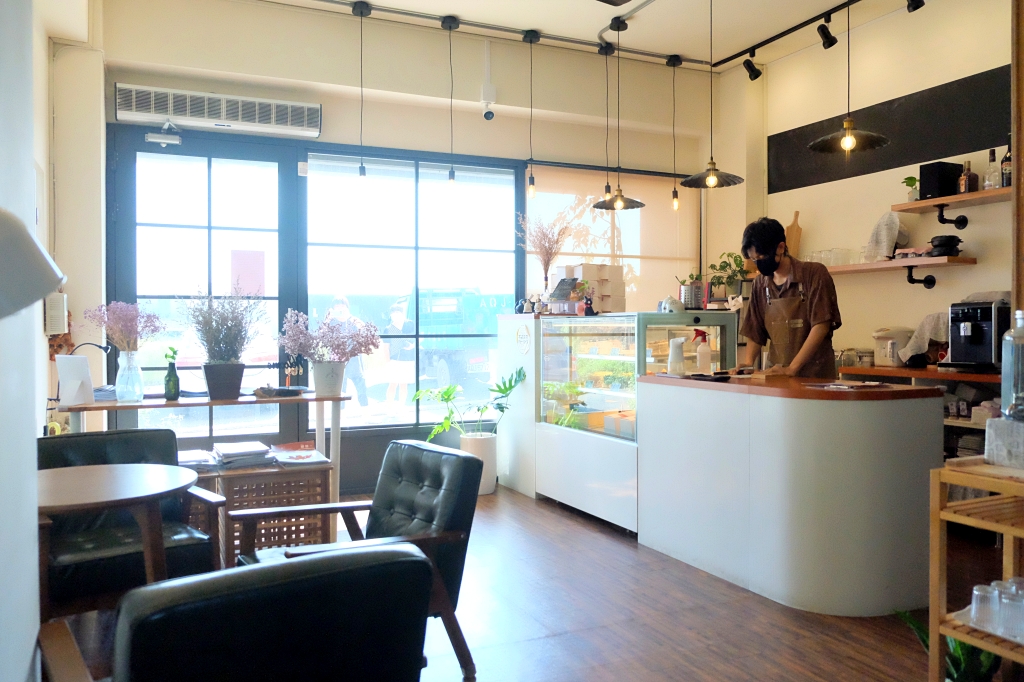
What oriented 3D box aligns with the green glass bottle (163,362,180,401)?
[{"bbox_3d":[-1.650,0.199,3.720,0.066,0.183,0.066,-1,1,-26],"label":"green glass bottle"}]

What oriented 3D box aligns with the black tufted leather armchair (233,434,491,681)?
[{"bbox_3d":[-0.527,0.755,2.614,0.710,0.710,0.650,-1,1,-34],"label":"black tufted leather armchair"}]

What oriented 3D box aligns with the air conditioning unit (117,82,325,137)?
[{"bbox_3d":[-1.832,-1.422,4.854,1.190,0.225,0.200,0,1,-23],"label":"air conditioning unit"}]

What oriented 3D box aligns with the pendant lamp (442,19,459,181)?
[{"bbox_3d":[-0.397,-1.582,5.108,0.120,1.103,0.120,0,1,0],"label":"pendant lamp"}]

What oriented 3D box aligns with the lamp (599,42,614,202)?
[{"bbox_3d":[0.693,-1.579,5.600,0.110,1.160,0.110,0,1,0],"label":"lamp"}]

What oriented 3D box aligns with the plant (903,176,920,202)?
[{"bbox_3d":[2.470,-0.929,4.740,0.100,0.170,0.100,-1,1,-27],"label":"plant"}]

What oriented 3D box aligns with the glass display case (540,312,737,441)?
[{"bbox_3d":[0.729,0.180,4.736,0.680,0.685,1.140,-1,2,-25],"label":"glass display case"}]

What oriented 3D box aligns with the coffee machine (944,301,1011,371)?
[{"bbox_3d":[2.587,-0.011,4.161,0.430,0.375,0.250,-1,2,-25],"label":"coffee machine"}]

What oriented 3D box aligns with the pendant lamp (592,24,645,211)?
[{"bbox_3d":[0.714,-1.514,5.137,0.350,1.265,0.350,-1,1,0],"label":"pendant lamp"}]

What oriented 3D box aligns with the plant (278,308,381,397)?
[{"bbox_3d":[-0.950,0.061,3.998,0.500,0.451,0.420,-1,2,-25],"label":"plant"}]

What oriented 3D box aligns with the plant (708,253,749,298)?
[{"bbox_3d":[1.325,-0.407,4.700,0.225,0.265,0.200,-1,1,-25],"label":"plant"}]

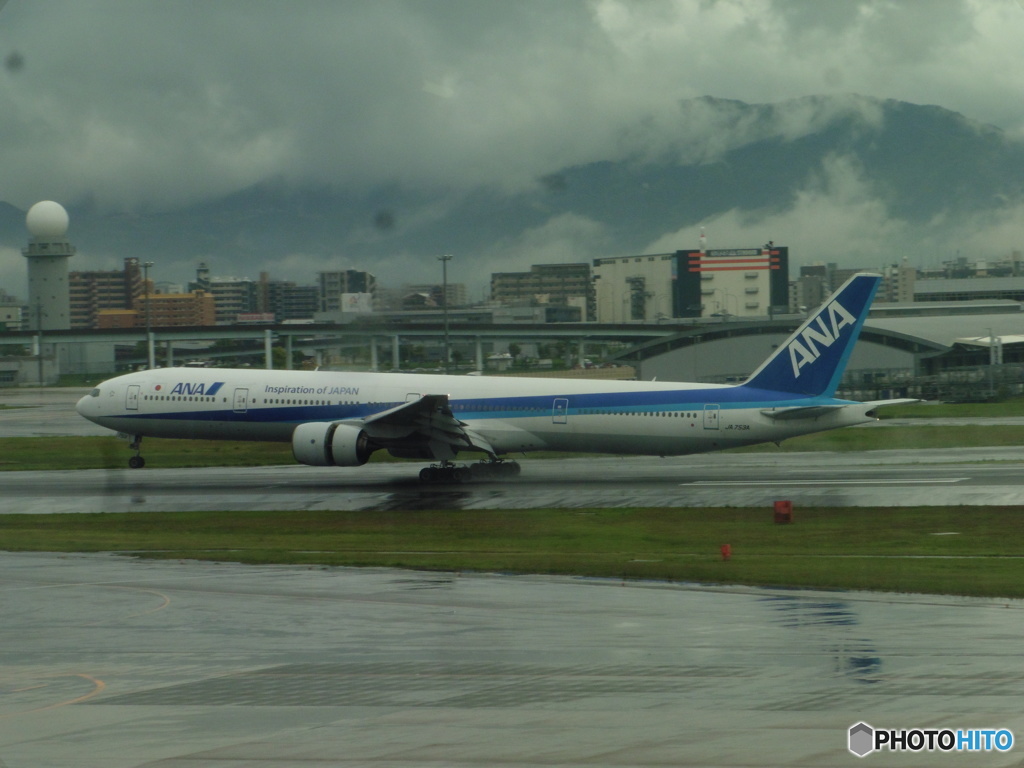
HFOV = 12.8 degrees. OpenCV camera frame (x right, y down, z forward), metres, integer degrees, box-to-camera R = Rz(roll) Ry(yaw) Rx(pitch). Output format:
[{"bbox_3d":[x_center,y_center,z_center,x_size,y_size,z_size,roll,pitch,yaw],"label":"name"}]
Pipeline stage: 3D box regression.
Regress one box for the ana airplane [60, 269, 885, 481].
[{"bbox_3d":[-3.650,-0.882,387.926,73.900,18.500,60.900,2,2,20],"label":"ana airplane"}]

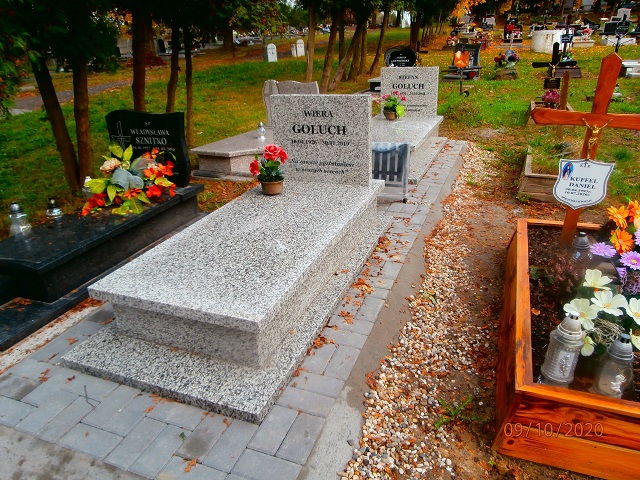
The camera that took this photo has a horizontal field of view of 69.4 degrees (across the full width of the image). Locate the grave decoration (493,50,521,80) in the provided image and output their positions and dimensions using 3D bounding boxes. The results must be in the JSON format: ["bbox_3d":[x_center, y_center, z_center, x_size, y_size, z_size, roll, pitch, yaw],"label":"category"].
[{"bbox_3d":[4.728,-4.415,11.697,0.630,0.680,0.500,7,26,21],"label":"grave decoration"}]

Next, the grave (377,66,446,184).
[{"bbox_3d":[0.798,-1.329,4.995,0.927,0.874,1.957,7,26,21],"label":"grave"}]

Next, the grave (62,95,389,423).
[{"bbox_3d":[-0.294,-0.191,2.418,0.927,0.874,1.957,7,26,21],"label":"grave"}]

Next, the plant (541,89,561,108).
[{"bbox_3d":[3.628,-2.216,7.271,0.280,0.270,0.270,7,26,21],"label":"plant"}]

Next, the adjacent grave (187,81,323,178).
[{"bbox_3d":[-0.592,-1.254,5.058,0.890,0.835,1.650,10,27,26],"label":"adjacent grave"}]

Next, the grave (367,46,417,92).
[{"bbox_3d":[1.874,-4.127,11.073,0.880,0.920,1.800,7,26,21],"label":"grave"}]

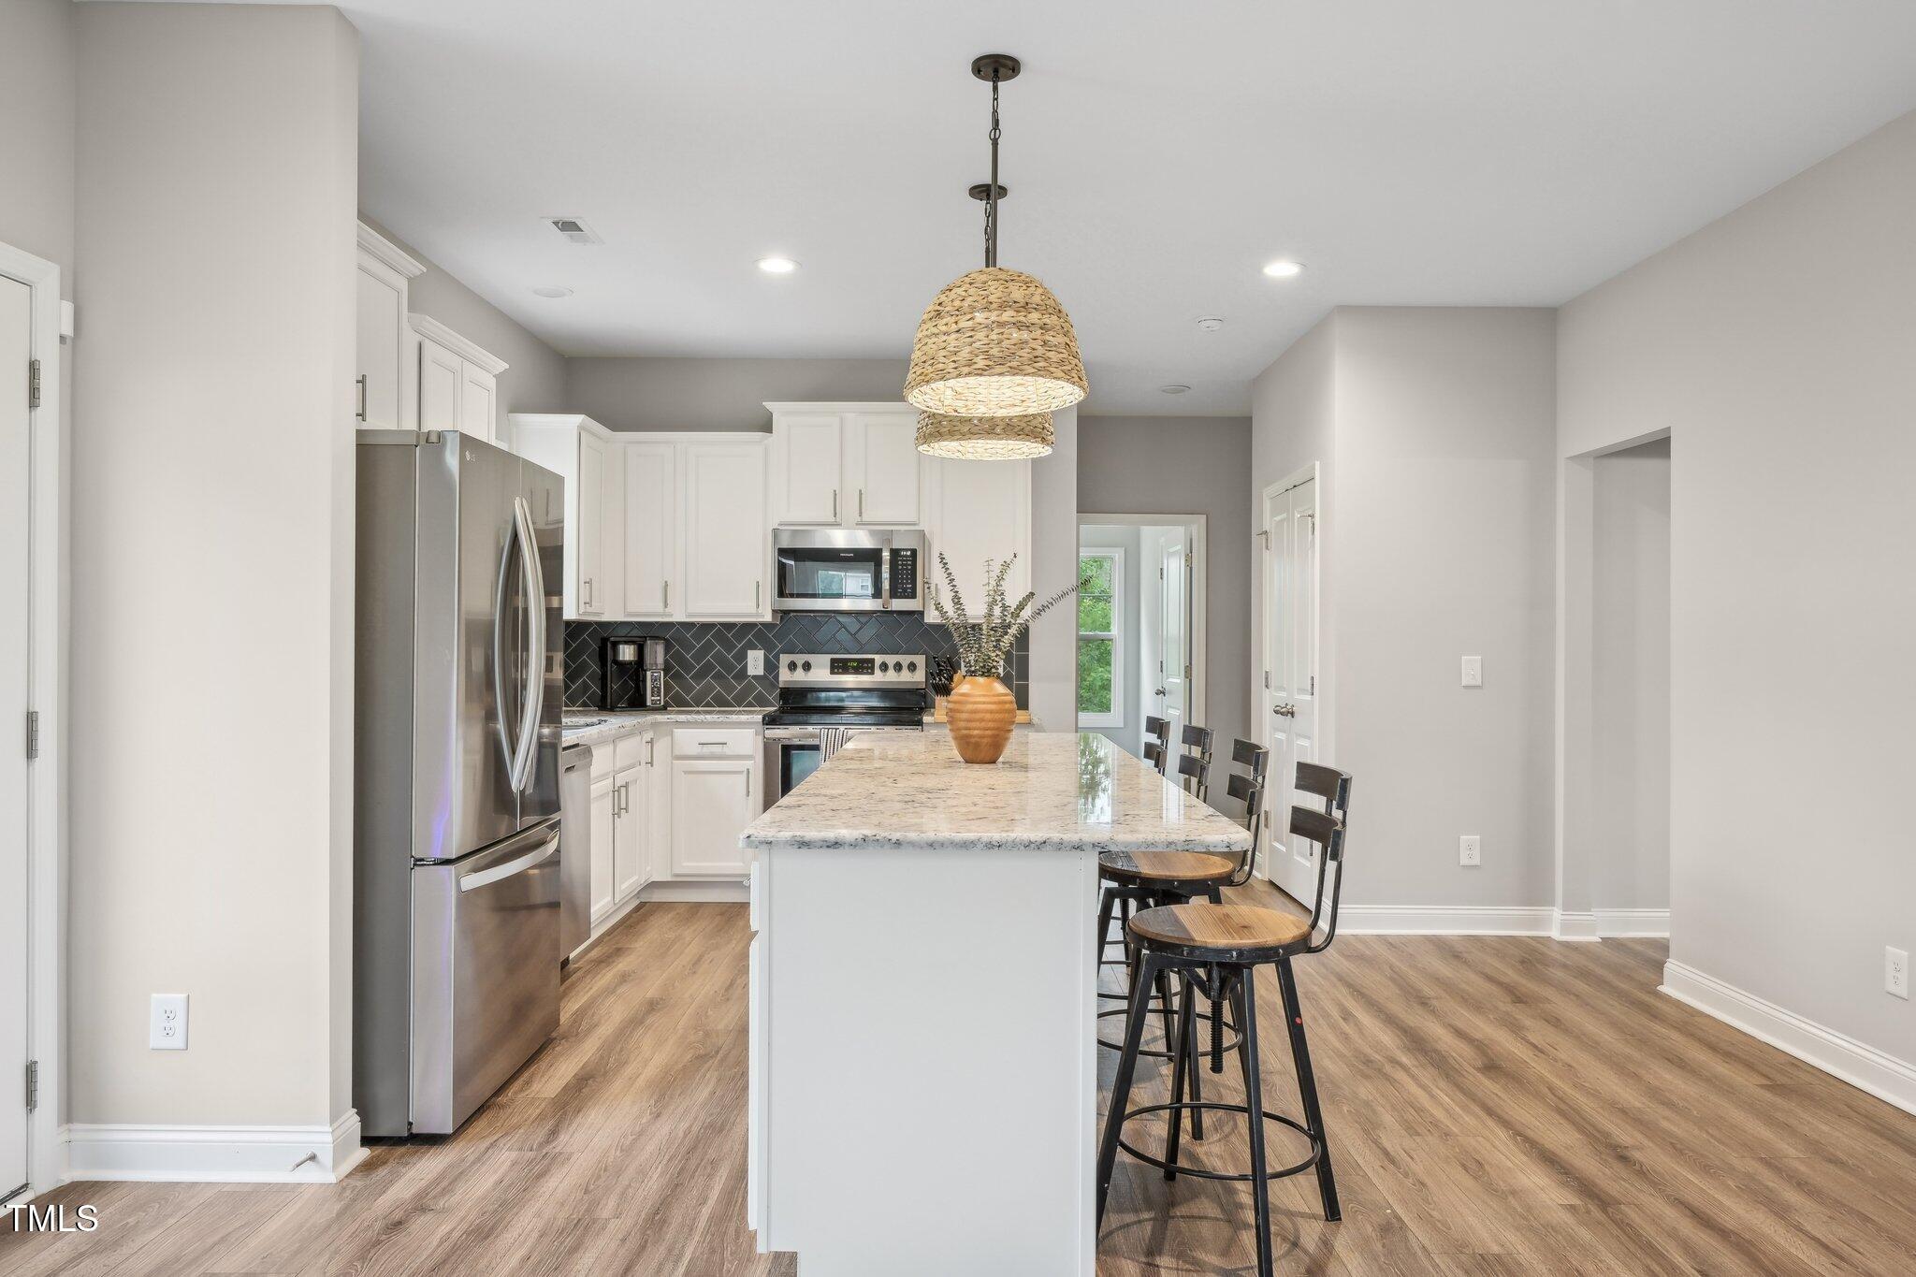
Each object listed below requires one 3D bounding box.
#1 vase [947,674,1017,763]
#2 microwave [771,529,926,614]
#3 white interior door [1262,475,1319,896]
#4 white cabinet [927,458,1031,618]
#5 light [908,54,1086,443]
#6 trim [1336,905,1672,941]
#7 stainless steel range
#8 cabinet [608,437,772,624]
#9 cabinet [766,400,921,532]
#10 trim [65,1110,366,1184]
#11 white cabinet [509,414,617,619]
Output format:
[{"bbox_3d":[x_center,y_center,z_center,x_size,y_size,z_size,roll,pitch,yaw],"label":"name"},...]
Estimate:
[{"bbox_3d":[0.075,0.247,3.789,0.218,0.266,0.218,0,0,1],"label":"vase"},{"bbox_3d":[-0.536,-0.334,6.250,0.756,0.408,0.400,0,0,0],"label":"microwave"},{"bbox_3d":[1.665,0.242,6.005,0.110,2.065,0.990,0,0,0],"label":"white interior door"},{"bbox_3d":[0.103,-0.545,6.194,0.535,0.907,0.370,0,0,1],"label":"white cabinet"},{"bbox_3d":[0.104,-1.032,3.126,0.456,0.853,0.456,0,0,1],"label":"light"},{"bbox_3d":[2.335,1.212,5.235,1.410,0.133,0.130,0,0,0],"label":"trim"},{"bbox_3d":[-0.541,0.677,6.095,0.757,1.195,0.670,0,0,0],"label":"stainless steel range"},{"bbox_3d":[-1.355,-0.552,6.270,0.870,0.932,0.360,0,0,0],"label":"cabinet"},{"bbox_3d":[-0.536,-0.858,6.270,0.780,0.618,0.360,0,0,0],"label":"cabinet"},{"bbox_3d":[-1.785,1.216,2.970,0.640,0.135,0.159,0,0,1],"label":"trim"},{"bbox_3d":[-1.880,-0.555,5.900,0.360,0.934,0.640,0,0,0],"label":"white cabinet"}]

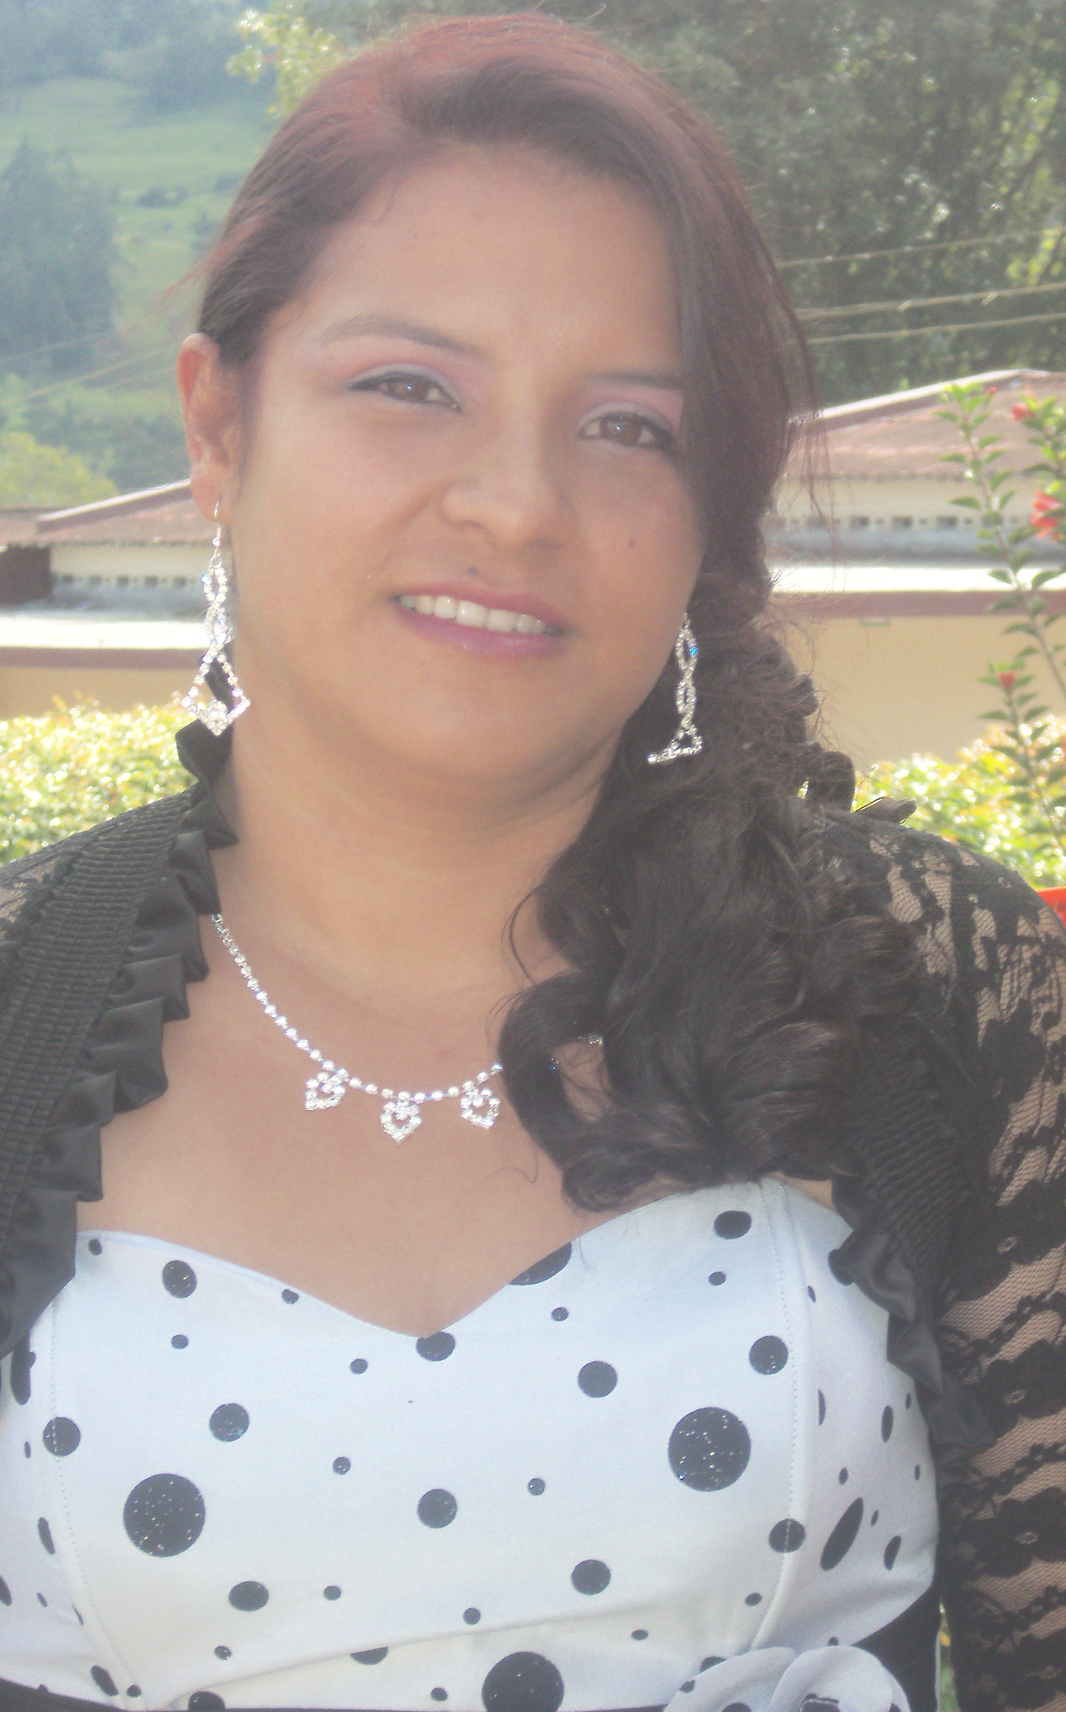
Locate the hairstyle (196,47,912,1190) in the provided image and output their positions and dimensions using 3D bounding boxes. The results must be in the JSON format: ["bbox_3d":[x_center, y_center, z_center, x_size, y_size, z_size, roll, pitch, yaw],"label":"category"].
[{"bbox_3d":[0.007,-0.076,1.505,0.215,0.345,0.220,0,4,-6],"label":"hairstyle"}]

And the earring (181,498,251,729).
[{"bbox_3d":[-0.094,-0.070,1.490,0.021,0.068,0.007,0,4,0],"label":"earring"}]

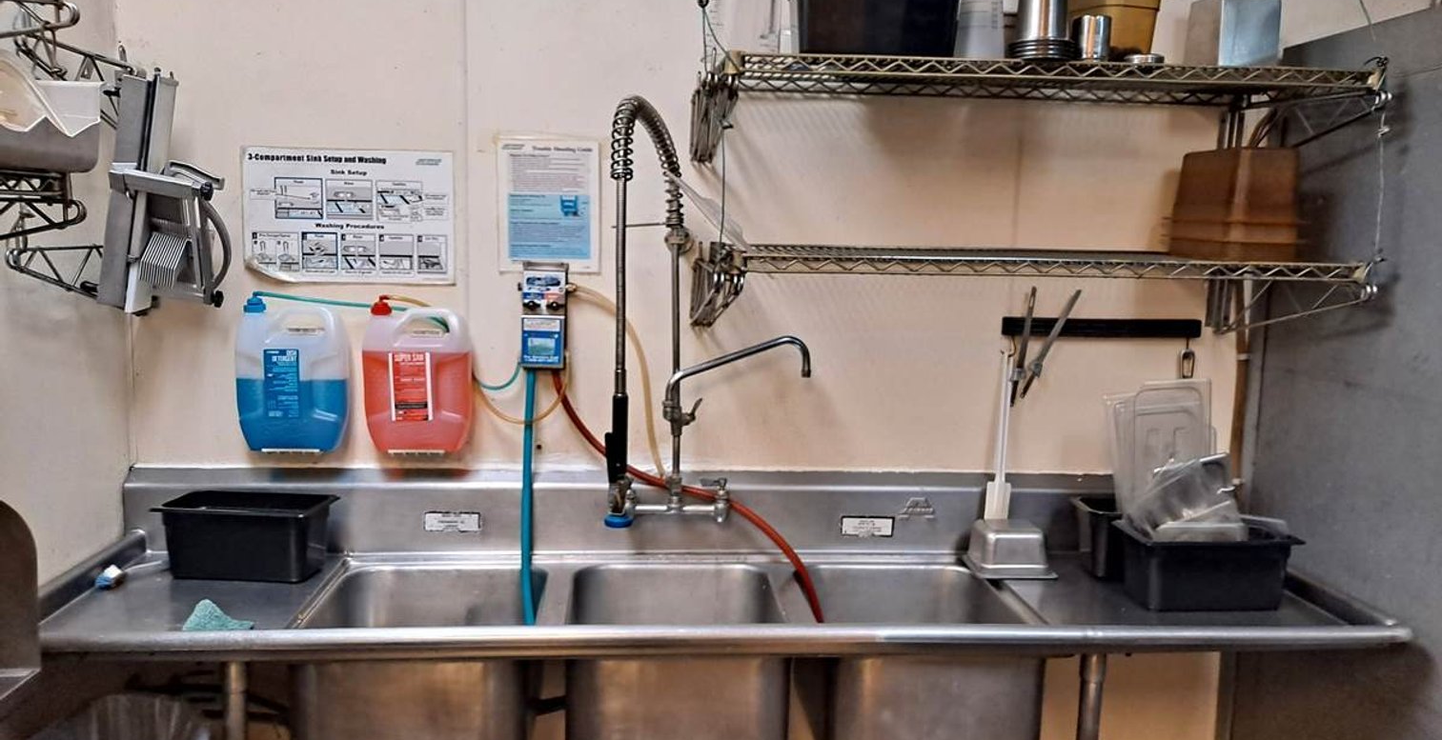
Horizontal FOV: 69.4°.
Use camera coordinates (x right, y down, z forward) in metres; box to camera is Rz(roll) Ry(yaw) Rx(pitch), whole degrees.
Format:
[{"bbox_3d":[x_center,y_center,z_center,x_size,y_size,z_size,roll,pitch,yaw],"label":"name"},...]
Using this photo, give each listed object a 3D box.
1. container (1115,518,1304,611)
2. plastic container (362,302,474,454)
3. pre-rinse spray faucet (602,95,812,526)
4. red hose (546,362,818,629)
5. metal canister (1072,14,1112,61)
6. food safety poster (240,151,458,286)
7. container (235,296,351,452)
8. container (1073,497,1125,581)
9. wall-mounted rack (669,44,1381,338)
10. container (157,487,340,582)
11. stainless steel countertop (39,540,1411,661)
[{"bbox_3d":[0.980,0.401,2.124,0.322,0.150,0.168,1,8,-5],"label":"container"},{"bbox_3d":[-0.650,0.013,2.247,0.220,0.325,0.135,1,7,-4],"label":"plastic container"},{"bbox_3d":[-0.027,-0.110,2.186,0.445,0.905,0.240,1,7,-4],"label":"pre-rinse spray faucet"},{"bbox_3d":[-0.074,0.286,2.213,0.570,0.540,0.260,1,7,-4],"label":"red hose"},{"bbox_3d":[0.689,-0.614,1.943,0.076,0.092,0.076,1,7,-4],"label":"metal canister"},{"bbox_3d":[-0.801,-0.334,2.248,0.438,0.284,0.008,1,8,-5],"label":"food safety poster"},{"bbox_3d":[-0.913,0.007,2.228,0.218,0.328,0.135,1,7,-4],"label":"container"},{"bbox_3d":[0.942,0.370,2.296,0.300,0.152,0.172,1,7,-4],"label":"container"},{"bbox_3d":[0.576,-0.331,2.107,1.250,0.540,0.490,1,7,-4],"label":"wall-mounted rack"},{"bbox_3d":[-0.970,0.347,2.140,0.325,0.150,0.166,2,8,4],"label":"container"},{"bbox_3d":[-0.015,0.436,2.091,2.542,0.066,0.595,1,8,-5],"label":"stainless steel countertop"}]

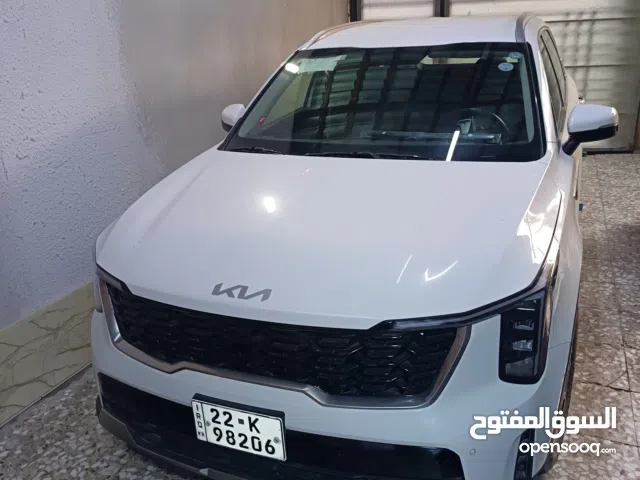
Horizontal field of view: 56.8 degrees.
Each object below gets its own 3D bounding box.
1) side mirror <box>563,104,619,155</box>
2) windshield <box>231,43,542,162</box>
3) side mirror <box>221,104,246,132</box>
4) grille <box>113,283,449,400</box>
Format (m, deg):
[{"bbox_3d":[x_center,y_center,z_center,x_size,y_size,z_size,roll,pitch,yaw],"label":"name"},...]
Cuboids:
[{"bbox_3d":[1.263,-0.531,2.766,0.240,0.220,0.170,5,23,22],"label":"side mirror"},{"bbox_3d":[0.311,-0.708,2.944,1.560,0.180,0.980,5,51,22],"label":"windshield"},{"bbox_3d":[-0.505,-0.689,3.497,0.240,0.220,0.170,5,23,22],"label":"side mirror"},{"bbox_3d":[-0.219,0.314,1.885,1.270,0.250,0.190,5,23,22],"label":"grille"}]

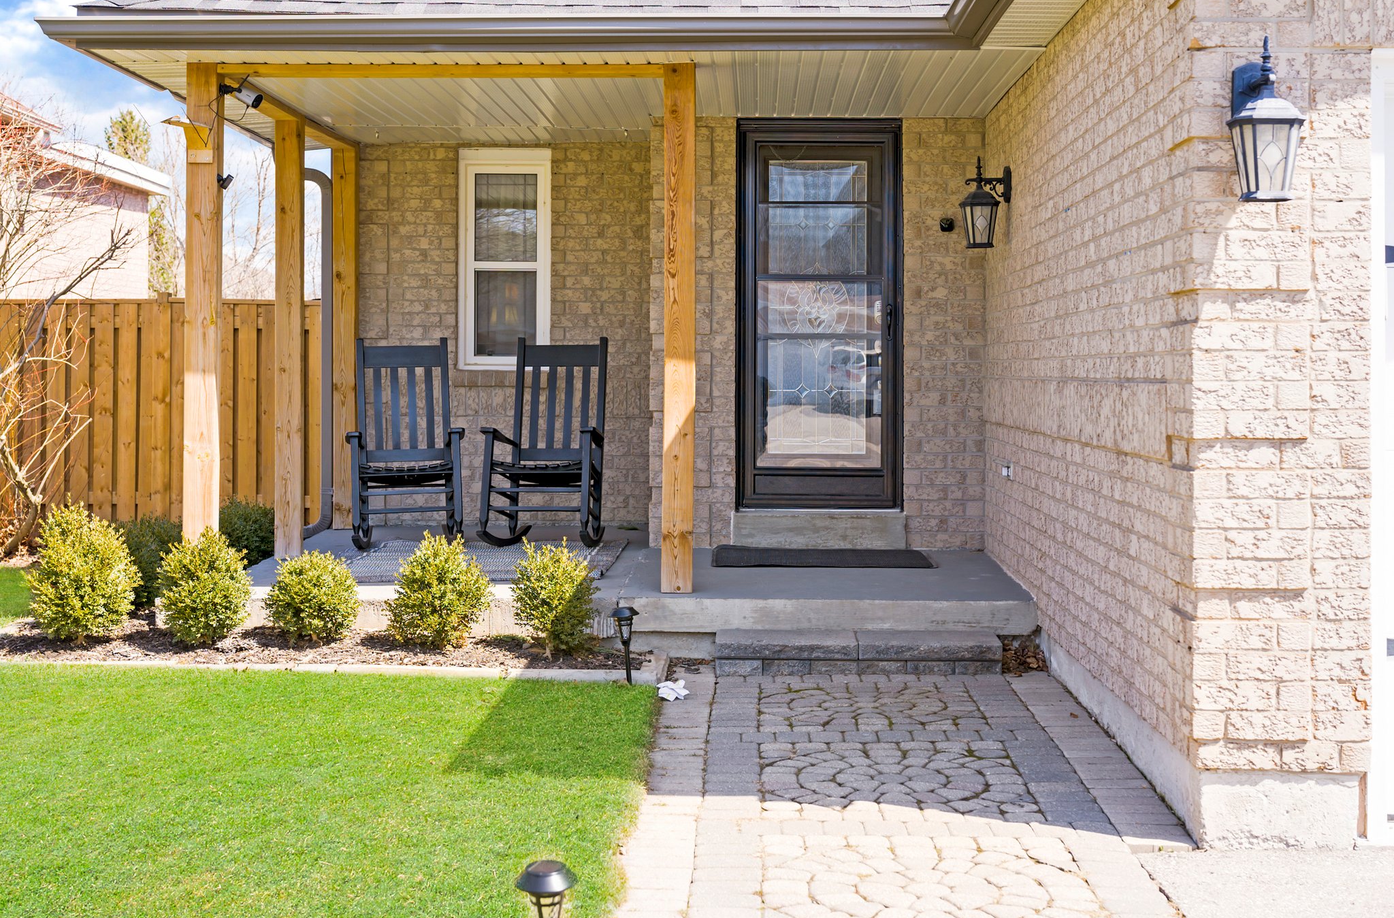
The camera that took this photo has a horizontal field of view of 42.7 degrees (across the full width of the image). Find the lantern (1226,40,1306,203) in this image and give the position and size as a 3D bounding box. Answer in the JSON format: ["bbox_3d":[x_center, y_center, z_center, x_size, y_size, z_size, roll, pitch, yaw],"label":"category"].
[{"bbox_3d":[1.527,-0.910,4.780,0.205,0.440,0.275,0,2,2],"label":"lantern"}]

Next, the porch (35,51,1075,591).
[{"bbox_3d":[-0.547,-0.621,9.000,4.150,2.500,3.050,0,2,2],"label":"porch"}]

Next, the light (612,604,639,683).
[{"bbox_3d":[-0.285,0.750,7.170,0.110,0.320,0.110,0,2,2],"label":"light"}]

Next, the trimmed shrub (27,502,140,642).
[{"bbox_3d":[-2.652,0.492,7.700,0.480,0.600,0.470,0,2,2],"label":"trimmed shrub"}]

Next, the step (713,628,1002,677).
[{"bbox_3d":[0.681,0.825,7.590,1.190,0.135,0.440,0,2,2],"label":"step"}]

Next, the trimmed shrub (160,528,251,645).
[{"bbox_3d":[-2.111,0.550,7.650,0.390,0.490,0.390,0,2,2],"label":"trimmed shrub"}]

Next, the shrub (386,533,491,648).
[{"bbox_3d":[-1.096,0.561,7.550,0.450,0.490,0.440,0,2,2],"label":"shrub"}]

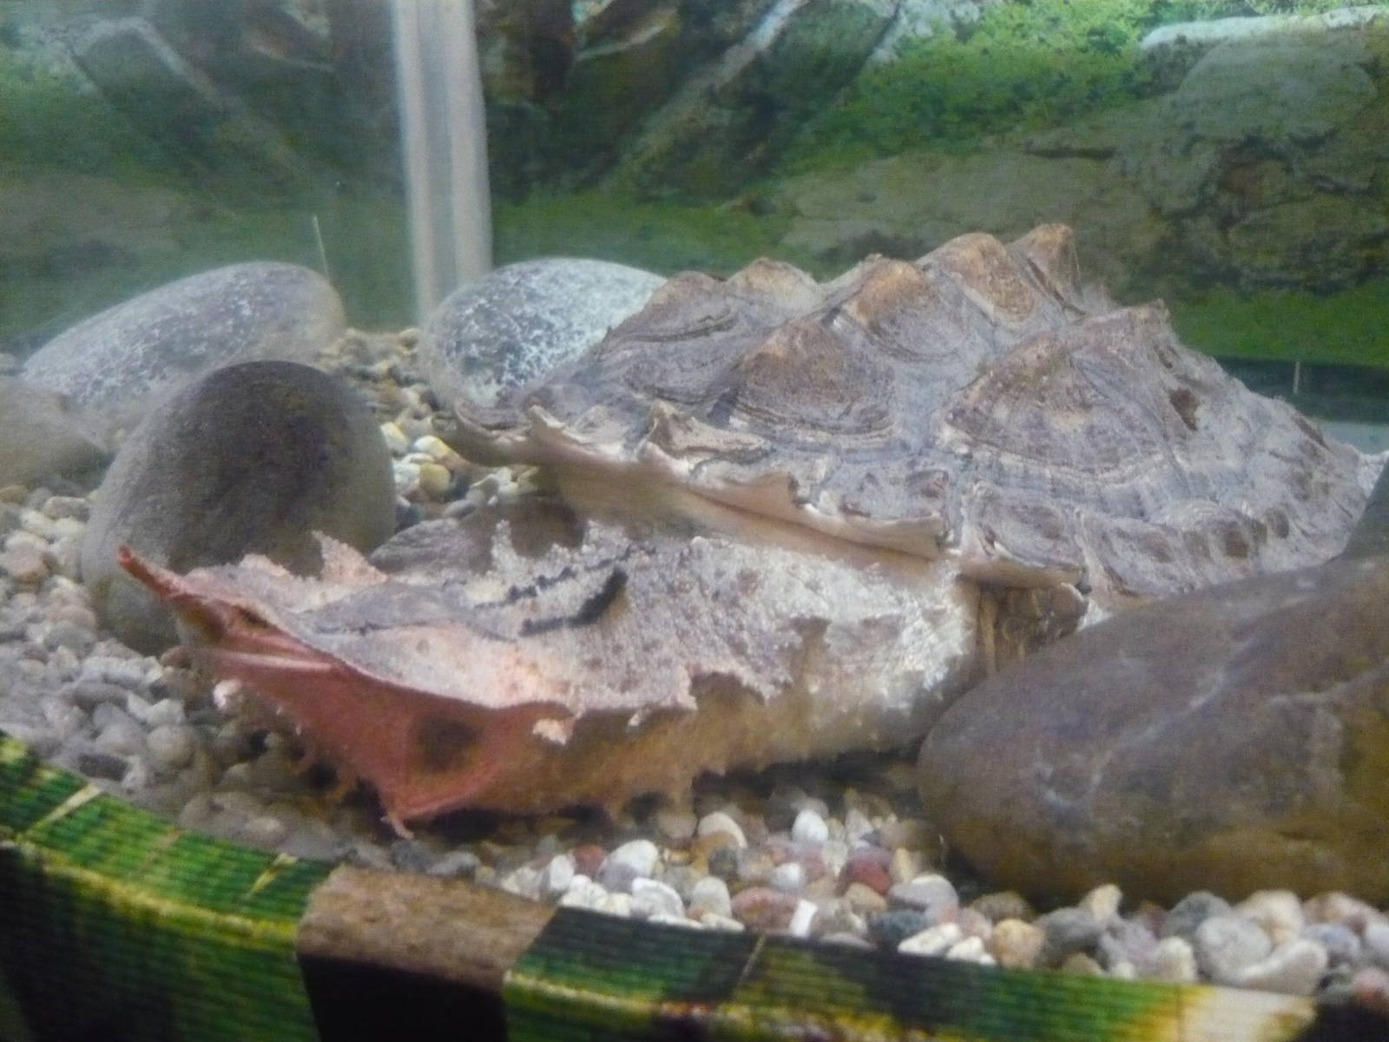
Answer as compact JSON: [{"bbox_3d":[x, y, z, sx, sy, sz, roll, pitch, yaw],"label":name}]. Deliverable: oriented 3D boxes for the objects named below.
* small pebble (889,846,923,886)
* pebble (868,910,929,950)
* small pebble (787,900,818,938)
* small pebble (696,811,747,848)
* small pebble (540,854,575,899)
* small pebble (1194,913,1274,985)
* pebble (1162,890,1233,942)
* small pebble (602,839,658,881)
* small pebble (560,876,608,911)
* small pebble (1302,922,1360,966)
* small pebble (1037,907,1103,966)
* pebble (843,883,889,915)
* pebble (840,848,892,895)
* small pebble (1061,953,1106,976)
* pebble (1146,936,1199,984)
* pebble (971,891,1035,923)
[{"bbox_3d":[0.072,0.117,0.449,0.012,0.013,0.011,0,22,0],"label":"small pebble"},{"bbox_3d":[0.062,0.125,0.403,0.018,0.013,0.015,4,19,10],"label":"pebble"},{"bbox_3d":[0.040,0.147,0.489,0.010,0.014,0.014,3,20,6],"label":"small pebble"},{"bbox_3d":[0.009,0.110,0.468,0.018,0.014,0.015,0,22,0],"label":"small pebble"},{"bbox_3d":[-0.052,0.137,0.513,0.011,0.015,0.014,-1,20,-6],"label":"small pebble"},{"bbox_3d":[0.162,0.129,0.397,0.024,0.020,0.020,10,21,25],"label":"small pebble"},{"bbox_3d":[0.157,0.123,0.412,0.022,0.016,0.018,9,21,23],"label":"pebble"},{"bbox_3d":[-0.025,0.134,0.521,0.022,0.017,0.018,0,20,-3],"label":"small pebble"},{"bbox_3d":[-0.036,0.123,0.436,0.016,0.010,0.012,0,22,0],"label":"small pebble"},{"bbox_3d":[0.198,0.132,0.413,0.019,0.013,0.016,0,22,0],"label":"small pebble"},{"bbox_3d":[0.114,0.126,0.401,0.020,0.017,0.018,7,20,18],"label":"small pebble"},{"bbox_3d":[0.054,0.119,0.418,0.015,0.011,0.013,4,19,8],"label":"pebble"},{"bbox_3d":[0.058,0.118,0.447,0.018,0.013,0.015,0,22,0],"label":"pebble"},{"bbox_3d":[0.114,0.131,0.388,0.014,0.009,0.011,8,20,19],"label":"small pebble"},{"bbox_3d":[0.171,0.157,0.470,0.016,0.019,0.016,10,22,23],"label":"pebble"},{"bbox_3d":[0.100,0.126,0.428,0.020,0.013,0.015,0,22,0],"label":"pebble"}]

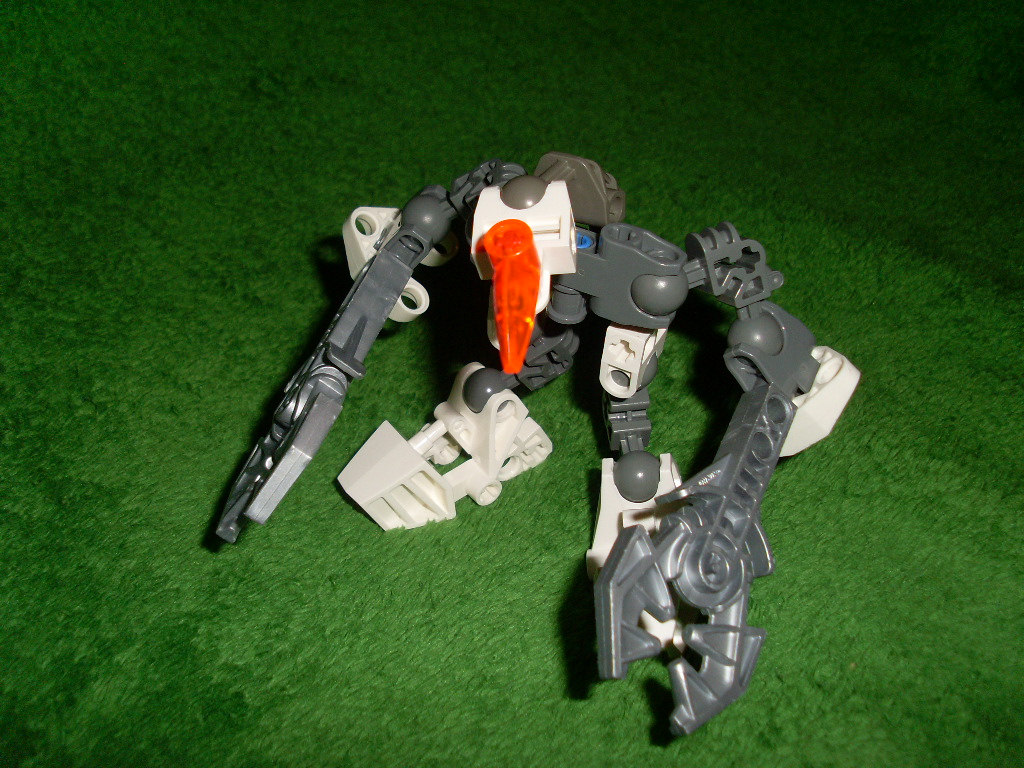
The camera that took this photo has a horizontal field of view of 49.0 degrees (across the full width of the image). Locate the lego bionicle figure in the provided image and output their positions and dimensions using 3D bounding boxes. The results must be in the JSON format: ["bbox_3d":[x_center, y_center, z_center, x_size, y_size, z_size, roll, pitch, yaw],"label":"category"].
[{"bbox_3d":[0.007,-0.001,0.218,0.111,0.066,0.093,16,47,15],"label":"lego bionicle figure"}]

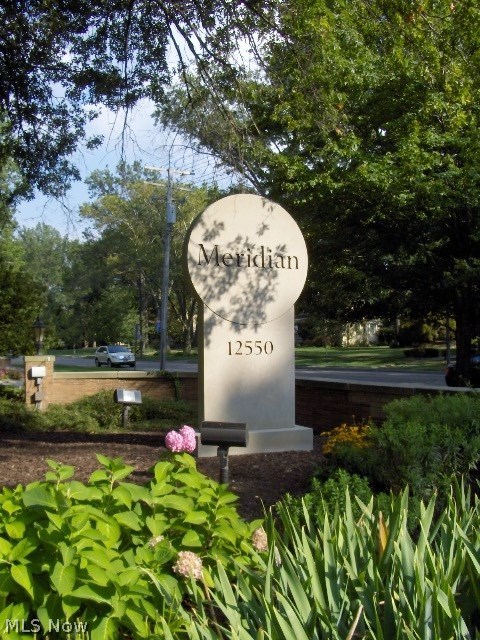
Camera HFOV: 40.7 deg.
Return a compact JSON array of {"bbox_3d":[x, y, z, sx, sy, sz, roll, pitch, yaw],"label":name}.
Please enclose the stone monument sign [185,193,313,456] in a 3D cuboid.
[{"bbox_3d":[0.089,0.030,8.430,1.680,3.290,0.660,0,-1,-22],"label":"stone monument sign"}]

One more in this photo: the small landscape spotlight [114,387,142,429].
[{"bbox_3d":[-1.721,1.354,9.900,0.400,0.620,0.240,0,-1,-27],"label":"small landscape spotlight"}]

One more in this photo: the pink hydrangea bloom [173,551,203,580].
[{"bbox_3d":[-0.256,1.195,3.150,0.145,0.140,0.145,0,-1,0],"label":"pink hydrangea bloom"}]

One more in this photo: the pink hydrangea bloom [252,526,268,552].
[{"bbox_3d":[0.115,1.187,3.500,0.115,0.140,0.115,0,-1,0],"label":"pink hydrangea bloom"}]

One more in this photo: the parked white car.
[{"bbox_3d":[-9.924,2.953,51.500,1.920,1.700,4.700,1,-1,-29],"label":"parked white car"}]

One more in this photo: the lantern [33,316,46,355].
[{"bbox_3d":[-3.904,0.312,12.600,0.270,0.730,0.270,0,-1,-12],"label":"lantern"}]

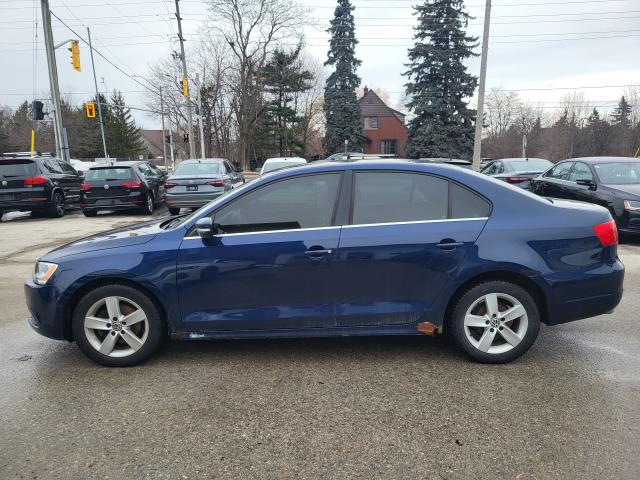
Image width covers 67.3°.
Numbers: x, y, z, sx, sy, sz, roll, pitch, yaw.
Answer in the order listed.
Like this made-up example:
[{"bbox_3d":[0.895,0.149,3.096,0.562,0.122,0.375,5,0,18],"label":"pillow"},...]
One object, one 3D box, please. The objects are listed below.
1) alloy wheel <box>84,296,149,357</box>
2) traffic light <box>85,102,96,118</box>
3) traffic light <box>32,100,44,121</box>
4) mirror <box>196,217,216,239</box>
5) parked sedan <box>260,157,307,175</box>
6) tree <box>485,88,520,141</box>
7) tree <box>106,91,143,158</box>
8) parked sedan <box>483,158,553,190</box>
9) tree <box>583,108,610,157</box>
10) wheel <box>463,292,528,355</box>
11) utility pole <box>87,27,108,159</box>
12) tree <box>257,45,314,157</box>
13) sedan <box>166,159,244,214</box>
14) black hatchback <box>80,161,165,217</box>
[{"bbox_3d":[-1.411,0.583,3.428,0.447,0.447,0.200,0,12,-1],"label":"alloy wheel"},{"bbox_3d":[-17.165,-9.668,36.000,0.620,1.150,0.400,-3,12,-12],"label":"traffic light"},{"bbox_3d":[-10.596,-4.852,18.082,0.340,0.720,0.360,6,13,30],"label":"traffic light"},{"bbox_3d":[-0.756,-0.083,3.174,0.130,0.150,0.220,0,11,0],"label":"mirror"},{"bbox_3d":[-1.055,-1.833,15.048,1.800,1.460,4.600,-1,12,-5],"label":"parked sedan"},{"bbox_3d":[21.060,-13.016,56.582,5.200,9.200,5.200,0,11,0],"label":"tree"},{"bbox_3d":[-20.077,-11.118,48.733,4.800,7.800,4.800,0,11,0],"label":"tree"},{"bbox_3d":[6.513,-1.862,15.348,1.820,1.460,4.700,0,12,-1],"label":"parked sedan"},{"bbox_3d":[54.644,-21.047,95.000,5.200,10.300,5.200,0,12,0],"label":"tree"},{"bbox_3d":[1.233,0.572,3.461,0.450,0.450,0.180,0,11,0],"label":"wheel"},{"bbox_3d":[-17.683,-11.180,38.527,0.270,11.000,0.270,-4,11,1],"label":"utility pole"},{"bbox_3d":[-3.157,-12.187,44.469,5.800,11.100,5.800,0,11,0],"label":"tree"},{"bbox_3d":[-3.536,-1.765,14.807,1.800,1.460,4.700,-1,12,-4],"label":"sedan"},{"bbox_3d":[-5.840,-1.660,14.900,1.800,1.450,4.260,-2,11,-6],"label":"black hatchback"}]

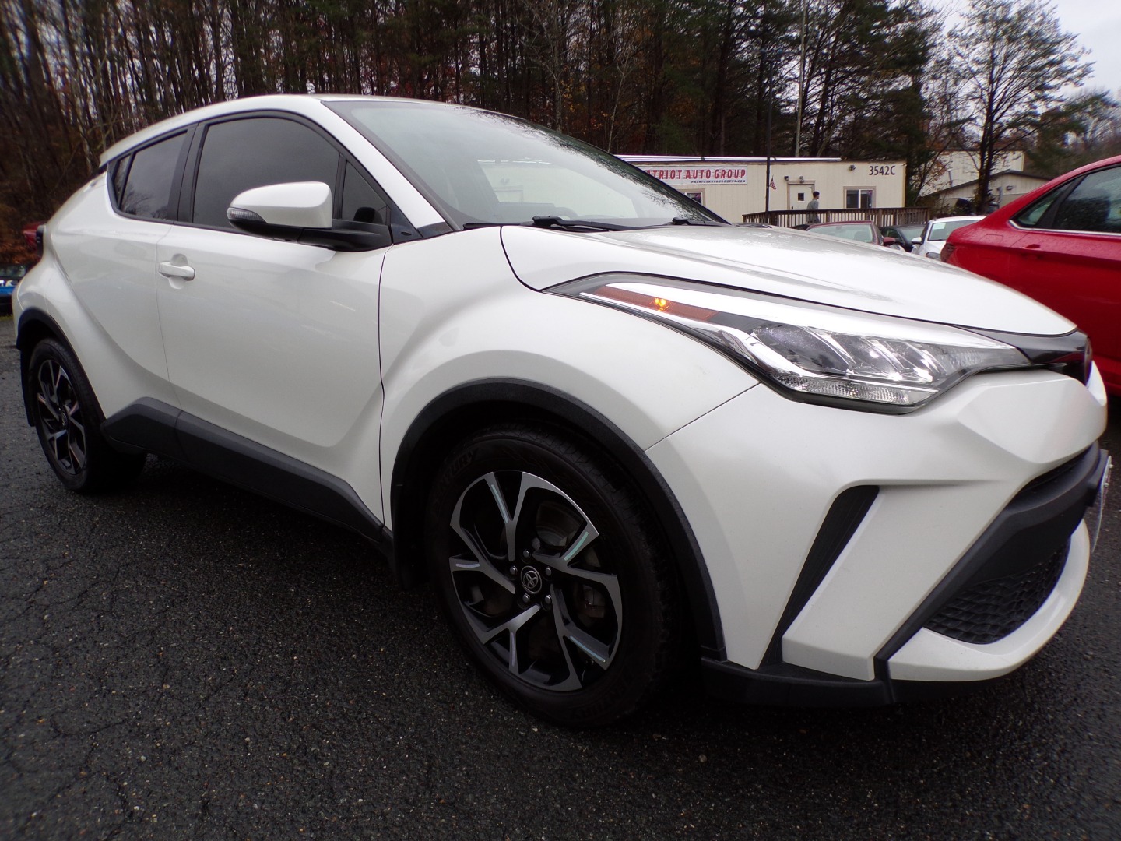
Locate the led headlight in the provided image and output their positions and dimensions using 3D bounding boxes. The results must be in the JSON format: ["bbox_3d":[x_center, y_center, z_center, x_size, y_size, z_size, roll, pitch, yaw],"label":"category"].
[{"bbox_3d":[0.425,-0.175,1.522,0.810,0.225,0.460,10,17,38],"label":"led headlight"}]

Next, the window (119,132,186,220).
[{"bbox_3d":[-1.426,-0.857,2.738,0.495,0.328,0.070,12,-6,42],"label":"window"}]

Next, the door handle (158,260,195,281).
[{"bbox_3d":[-1.202,-0.467,2.422,0.210,0.048,0.050,10,17,38],"label":"door handle"}]

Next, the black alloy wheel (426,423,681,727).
[{"bbox_3d":[-0.012,0.330,1.742,0.668,0.668,0.230,10,17,37],"label":"black alloy wheel"}]

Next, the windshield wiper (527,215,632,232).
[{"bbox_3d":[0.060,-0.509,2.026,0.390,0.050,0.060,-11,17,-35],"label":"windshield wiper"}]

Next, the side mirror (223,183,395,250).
[{"bbox_3d":[-0.591,-0.475,1.835,0.290,0.165,0.250,10,17,38],"label":"side mirror"}]

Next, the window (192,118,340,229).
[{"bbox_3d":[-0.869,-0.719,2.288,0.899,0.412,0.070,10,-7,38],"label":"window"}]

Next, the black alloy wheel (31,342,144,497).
[{"bbox_3d":[-2.061,-0.029,3.368,0.668,0.668,0.230,10,17,38],"label":"black alloy wheel"}]

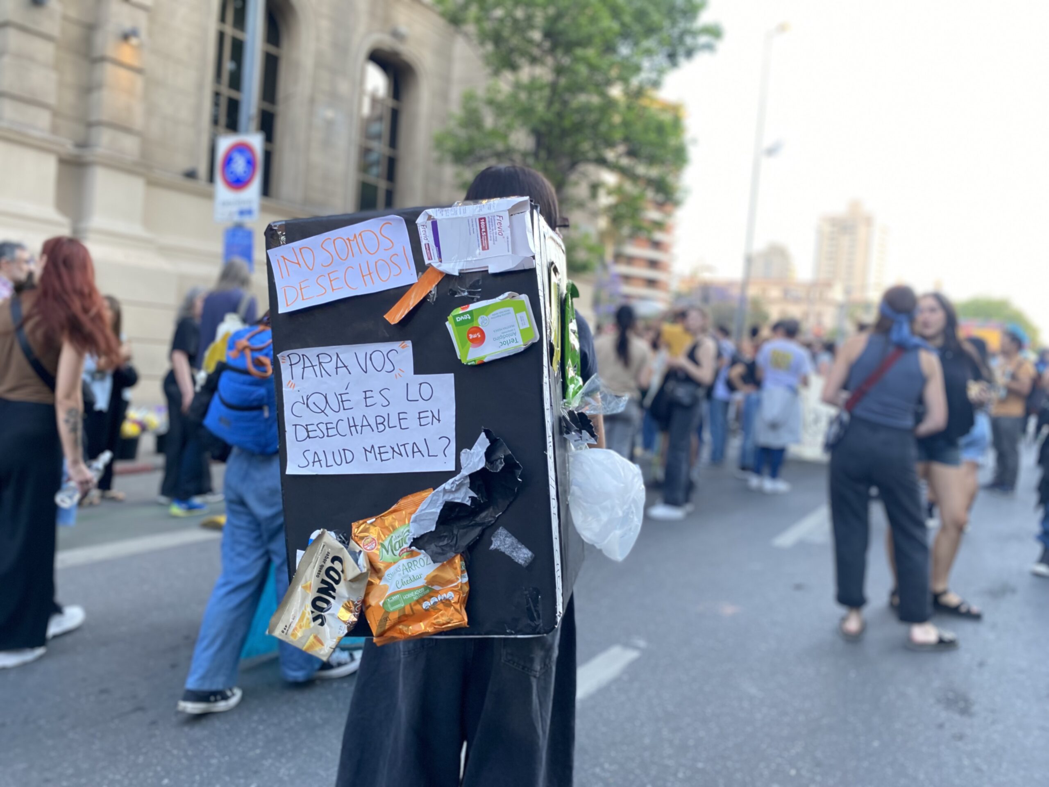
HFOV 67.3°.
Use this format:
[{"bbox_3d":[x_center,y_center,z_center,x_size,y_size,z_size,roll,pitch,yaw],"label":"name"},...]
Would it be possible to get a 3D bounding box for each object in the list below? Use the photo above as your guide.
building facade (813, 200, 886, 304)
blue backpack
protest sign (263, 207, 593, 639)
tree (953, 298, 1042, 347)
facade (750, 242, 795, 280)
[{"bbox_3d":[105.950,-36.972,261.793,20.000,53.642,17.000,5,4,27],"label":"building facade"},{"bbox_3d":[-0.960,-0.013,2.800,0.290,0.450,0.200,6,-2,37],"label":"blue backpack"},{"bbox_3d":[-0.137,0.039,1.299,0.398,0.611,0.345,-3,1,9],"label":"protest sign"},{"bbox_3d":[44.818,-5.137,75.270,7.500,8.090,7.000,6,4,30],"label":"tree"},{"bbox_3d":[80.698,-30.761,261.284,13.000,38.419,12.000,5,4,27],"label":"facade"}]

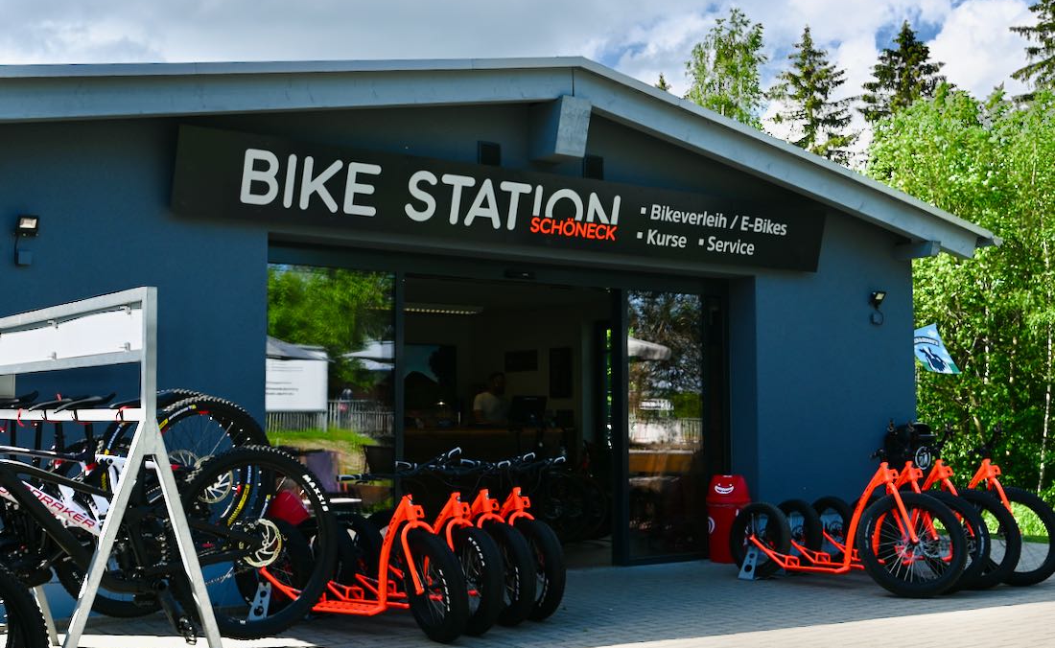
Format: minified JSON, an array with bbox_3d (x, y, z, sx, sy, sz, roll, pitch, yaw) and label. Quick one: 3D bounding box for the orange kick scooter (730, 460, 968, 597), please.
[{"bbox_3d":[2.278,1.440,8.035,0.580,1.080,1.950,3,-6,-35],"label":"orange kick scooter"}]

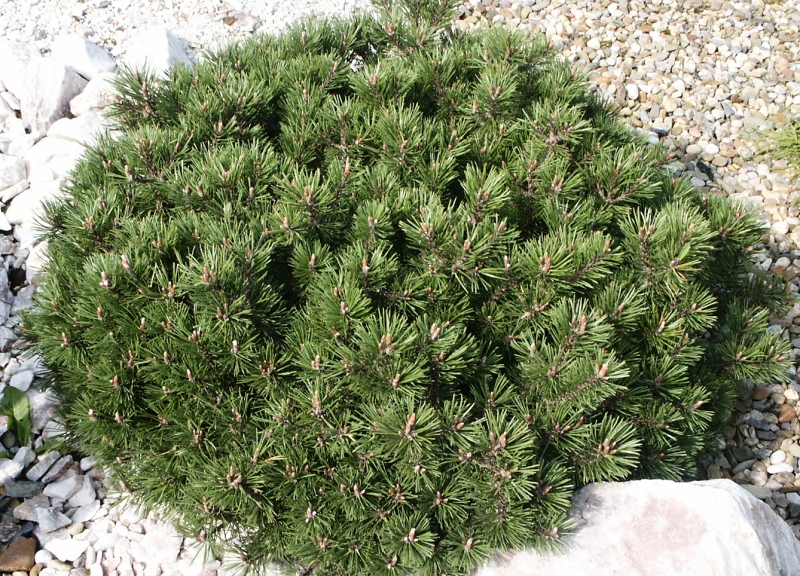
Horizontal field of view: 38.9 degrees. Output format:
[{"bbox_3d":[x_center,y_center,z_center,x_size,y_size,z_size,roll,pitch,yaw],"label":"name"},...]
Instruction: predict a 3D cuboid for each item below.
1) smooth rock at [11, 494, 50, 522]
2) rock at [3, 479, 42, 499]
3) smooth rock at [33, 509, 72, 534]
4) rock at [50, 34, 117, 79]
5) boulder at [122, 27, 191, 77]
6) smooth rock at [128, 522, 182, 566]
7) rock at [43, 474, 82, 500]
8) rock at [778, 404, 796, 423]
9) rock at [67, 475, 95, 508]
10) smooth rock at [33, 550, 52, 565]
[{"bbox_3d":[-0.555,0.331,1.702,0.060,0.030,0.040,0,42,0],"label":"smooth rock"},{"bbox_3d":[-0.578,0.307,1.733,0.060,0.025,0.030,0,42,0],"label":"rock"},{"bbox_3d":[-0.518,0.348,1.687,0.053,0.026,0.034,0,42,0],"label":"smooth rock"},{"bbox_3d":[-0.734,-0.535,2.626,0.150,0.080,0.110,0,42,0],"label":"rock"},{"bbox_3d":[-0.561,-0.541,2.610,0.155,0.110,0.125,0,42,0],"label":"boulder"},{"bbox_3d":[-0.355,0.373,1.647,0.078,0.042,0.055,0,42,0],"label":"smooth rock"},{"bbox_3d":[-0.516,0.305,1.732,0.061,0.028,0.034,-14,44,-15],"label":"rock"},{"bbox_3d":[0.633,0.203,1.851,0.028,0.020,0.028,0,42,0],"label":"rock"},{"bbox_3d":[-0.487,0.310,1.726,0.044,0.030,0.044,0,42,0],"label":"rock"},{"bbox_3d":[-0.519,0.391,1.643,0.028,0.020,0.022,0,42,0],"label":"smooth rock"}]

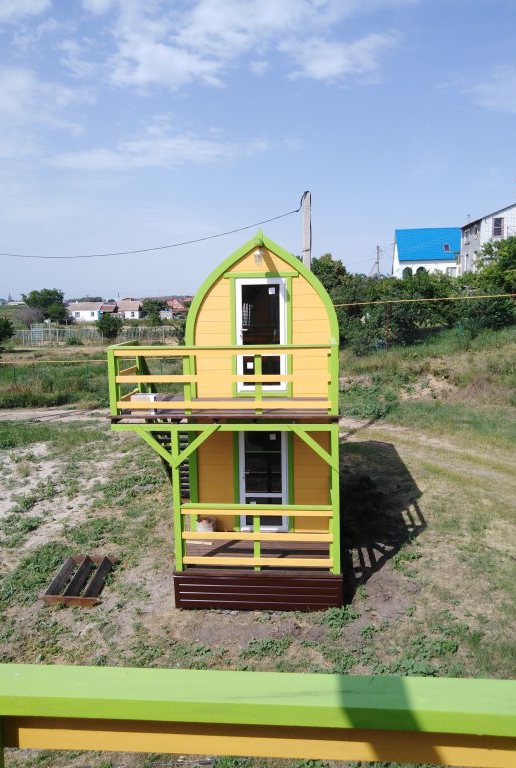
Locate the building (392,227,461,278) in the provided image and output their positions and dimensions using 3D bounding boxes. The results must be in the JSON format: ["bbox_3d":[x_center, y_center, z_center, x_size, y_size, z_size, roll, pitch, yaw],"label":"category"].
[{"bbox_3d":[23.985,-18.256,81.000,9.300,7.400,7.200,0,8,8],"label":"building"}]

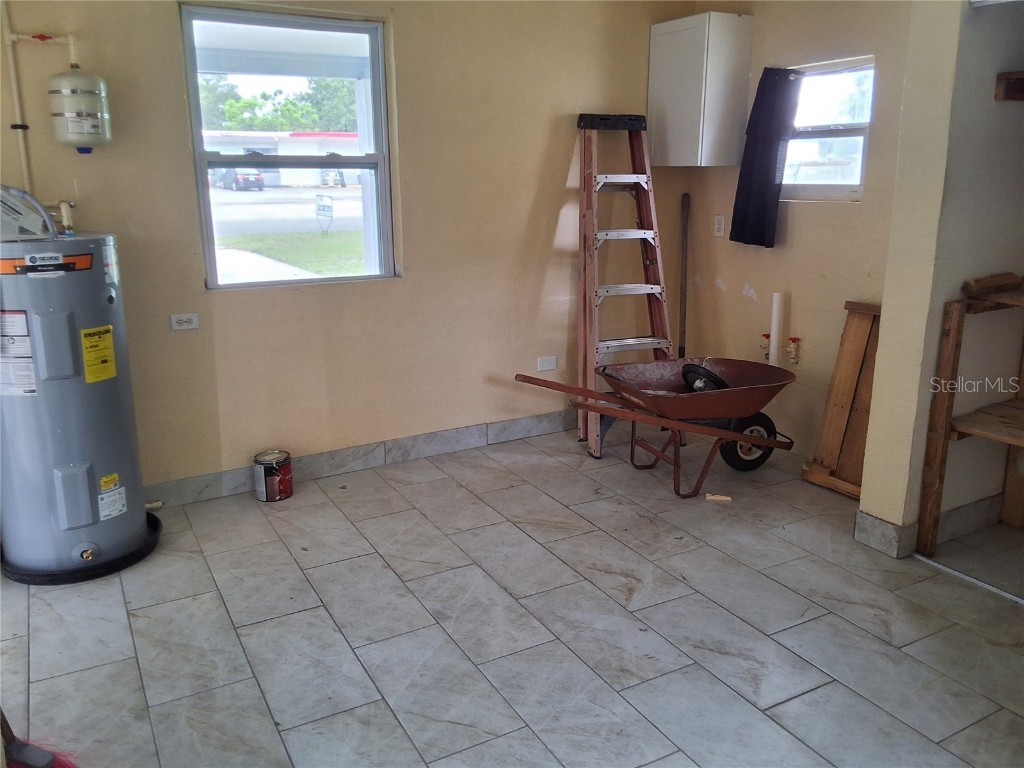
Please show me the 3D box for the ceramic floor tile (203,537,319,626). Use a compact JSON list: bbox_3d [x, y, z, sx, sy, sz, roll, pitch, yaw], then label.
[{"bbox_3d":[-0.940,0.739,3.112,0.301,0.010,0.604,-8,17,-28],"label":"ceramic floor tile"}]

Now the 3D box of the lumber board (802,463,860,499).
[{"bbox_3d":[1.573,0.488,3.946,0.090,0.050,0.420,-8,17,-28],"label":"lumber board"}]

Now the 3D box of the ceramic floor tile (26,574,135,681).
[{"bbox_3d":[-1.470,0.819,2.816,0.301,0.010,0.604,-8,17,-28],"label":"ceramic floor tile"}]

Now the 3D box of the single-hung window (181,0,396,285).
[{"bbox_3d":[-0.990,-1.061,3.801,0.910,1.185,0.085,-9,17,-29],"label":"single-hung window"}]

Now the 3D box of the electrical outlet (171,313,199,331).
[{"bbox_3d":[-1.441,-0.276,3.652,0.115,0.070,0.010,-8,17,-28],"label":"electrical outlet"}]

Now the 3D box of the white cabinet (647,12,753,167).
[{"bbox_3d":[1.020,-1.588,4.553,0.317,0.758,0.452,-8,17,-28],"label":"white cabinet"}]

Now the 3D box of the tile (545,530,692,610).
[{"bbox_3d":[0.405,0.722,3.235,0.305,0.010,0.611,-8,17,-28],"label":"tile"}]

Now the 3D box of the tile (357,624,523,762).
[{"bbox_3d":[-0.234,0.909,2.493,0.303,0.010,0.605,-8,17,-28],"label":"tile"}]

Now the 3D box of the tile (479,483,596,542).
[{"bbox_3d":[0.105,0.579,3.732,0.303,0.010,0.605,-8,17,-28],"label":"tile"}]

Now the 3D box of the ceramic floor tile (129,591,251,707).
[{"bbox_3d":[-1.062,0.851,2.717,0.303,0.010,0.605,-8,17,-28],"label":"ceramic floor tile"}]

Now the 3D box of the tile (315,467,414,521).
[{"bbox_3d":[-0.712,0.528,3.950,0.301,0.010,0.600,-8,17,-28],"label":"tile"}]

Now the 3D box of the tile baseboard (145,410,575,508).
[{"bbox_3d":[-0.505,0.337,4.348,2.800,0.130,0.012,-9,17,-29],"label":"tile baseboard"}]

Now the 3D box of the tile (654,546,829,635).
[{"bbox_3d":[0.824,0.748,3.049,0.301,0.010,0.604,-8,17,-28],"label":"tile"}]

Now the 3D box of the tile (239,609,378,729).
[{"bbox_3d":[-0.658,0.886,2.637,0.305,0.010,0.611,-8,17,-28],"label":"tile"}]

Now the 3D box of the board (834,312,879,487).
[{"bbox_3d":[1.654,0.084,3.850,0.020,0.795,0.150,2,12,-30],"label":"board"}]

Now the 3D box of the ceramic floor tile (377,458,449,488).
[{"bbox_3d":[-0.501,0.453,4.184,0.301,0.010,0.305,-8,17,-28],"label":"ceramic floor tile"}]

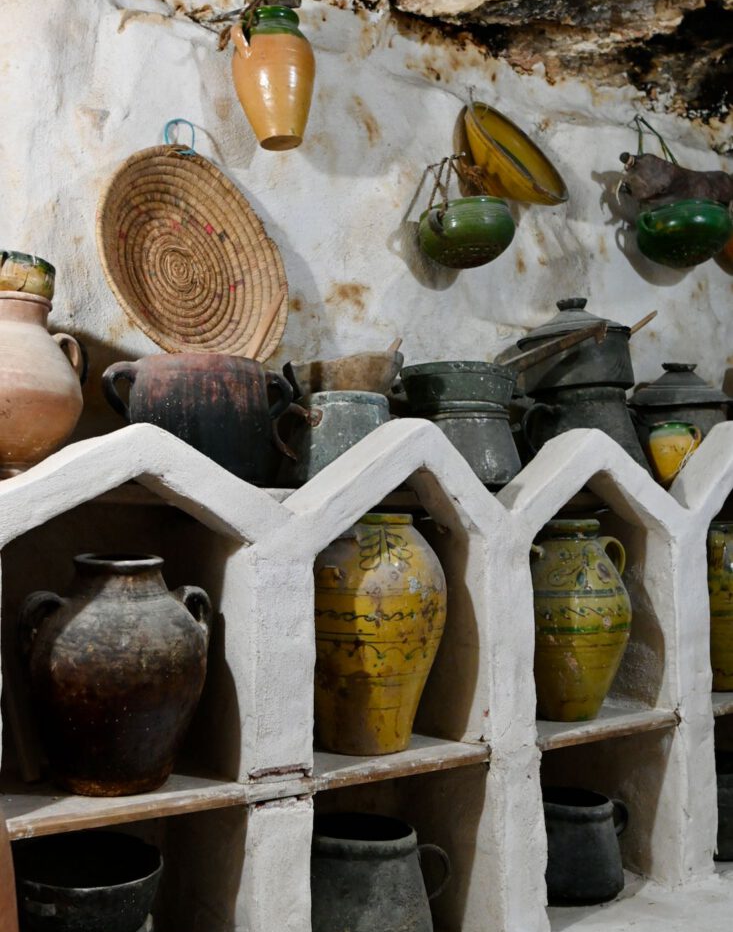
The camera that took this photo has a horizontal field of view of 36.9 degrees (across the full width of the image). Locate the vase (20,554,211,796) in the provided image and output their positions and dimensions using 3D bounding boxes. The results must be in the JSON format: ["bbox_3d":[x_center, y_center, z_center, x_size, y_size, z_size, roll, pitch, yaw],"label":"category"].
[{"bbox_3d":[-0.413,0.339,1.836,0.335,0.378,0.300,1,-3,-35],"label":"vase"}]

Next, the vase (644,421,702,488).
[{"bbox_3d":[0.712,-0.016,2.564,0.120,0.150,0.108,1,-3,-12],"label":"vase"}]

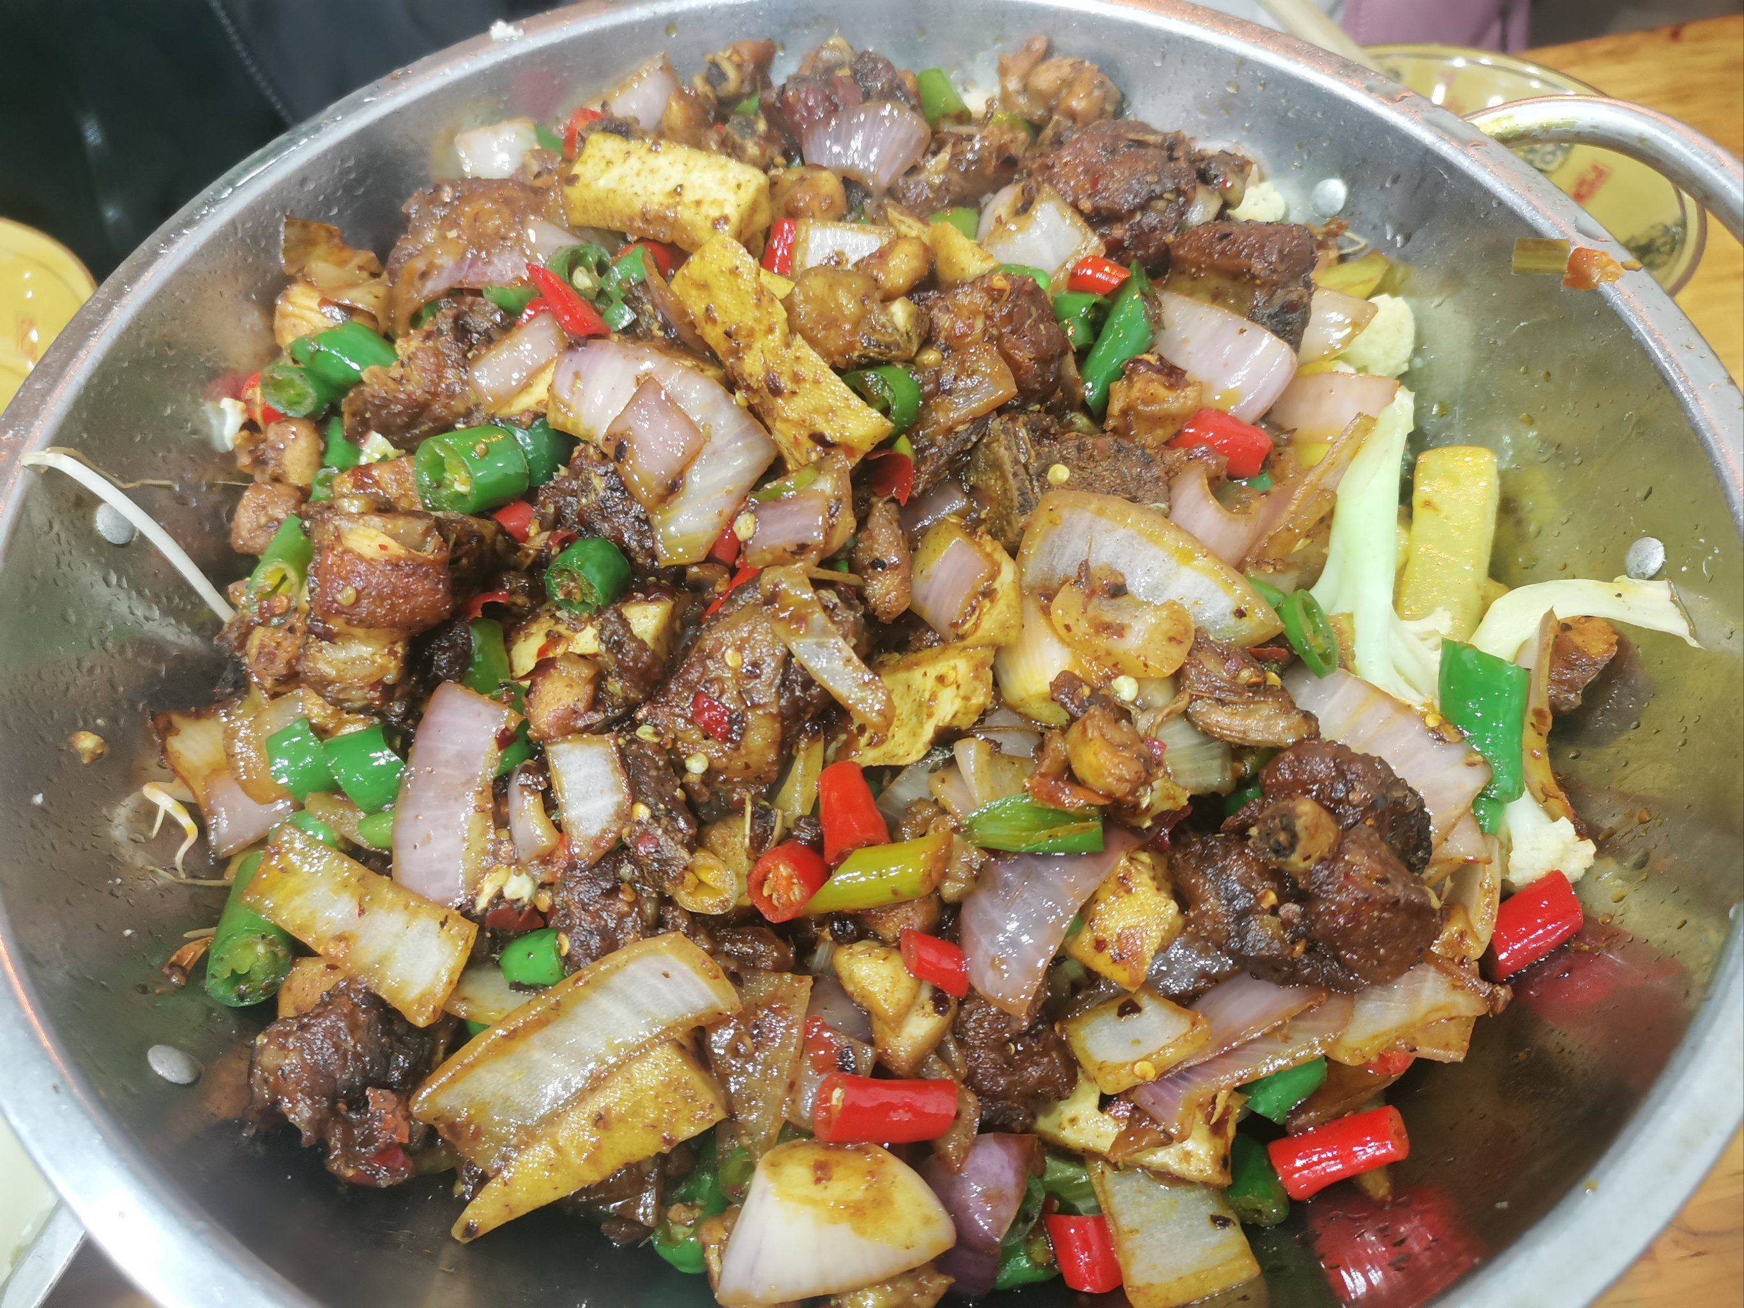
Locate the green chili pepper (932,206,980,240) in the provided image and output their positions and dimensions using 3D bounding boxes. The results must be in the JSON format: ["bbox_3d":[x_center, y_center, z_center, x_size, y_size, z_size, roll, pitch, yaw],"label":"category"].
[{"bbox_3d":[0.023,-0.115,0.370,0.012,0.012,0.015,-1,64,2],"label":"green chili pepper"}]

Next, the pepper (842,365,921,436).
[{"bbox_3d":[0.003,-0.055,0.290,0.015,0.015,0.013,35,31,21],"label":"pepper"}]

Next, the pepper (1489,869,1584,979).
[{"bbox_3d":[0.125,0.051,0.257,0.018,0.011,0.011,-29,62,-16],"label":"pepper"}]

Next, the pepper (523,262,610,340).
[{"bbox_3d":[-0.070,-0.082,0.313,0.009,0.009,0.024,-39,65,-21],"label":"pepper"}]

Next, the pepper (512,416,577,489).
[{"bbox_3d":[-0.071,-0.043,0.292,0.018,0.015,0.015,-12,58,-7],"label":"pepper"}]

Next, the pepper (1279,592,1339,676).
[{"bbox_3d":[0.085,-0.004,0.266,0.004,0.013,0.017,-27,46,38],"label":"pepper"}]

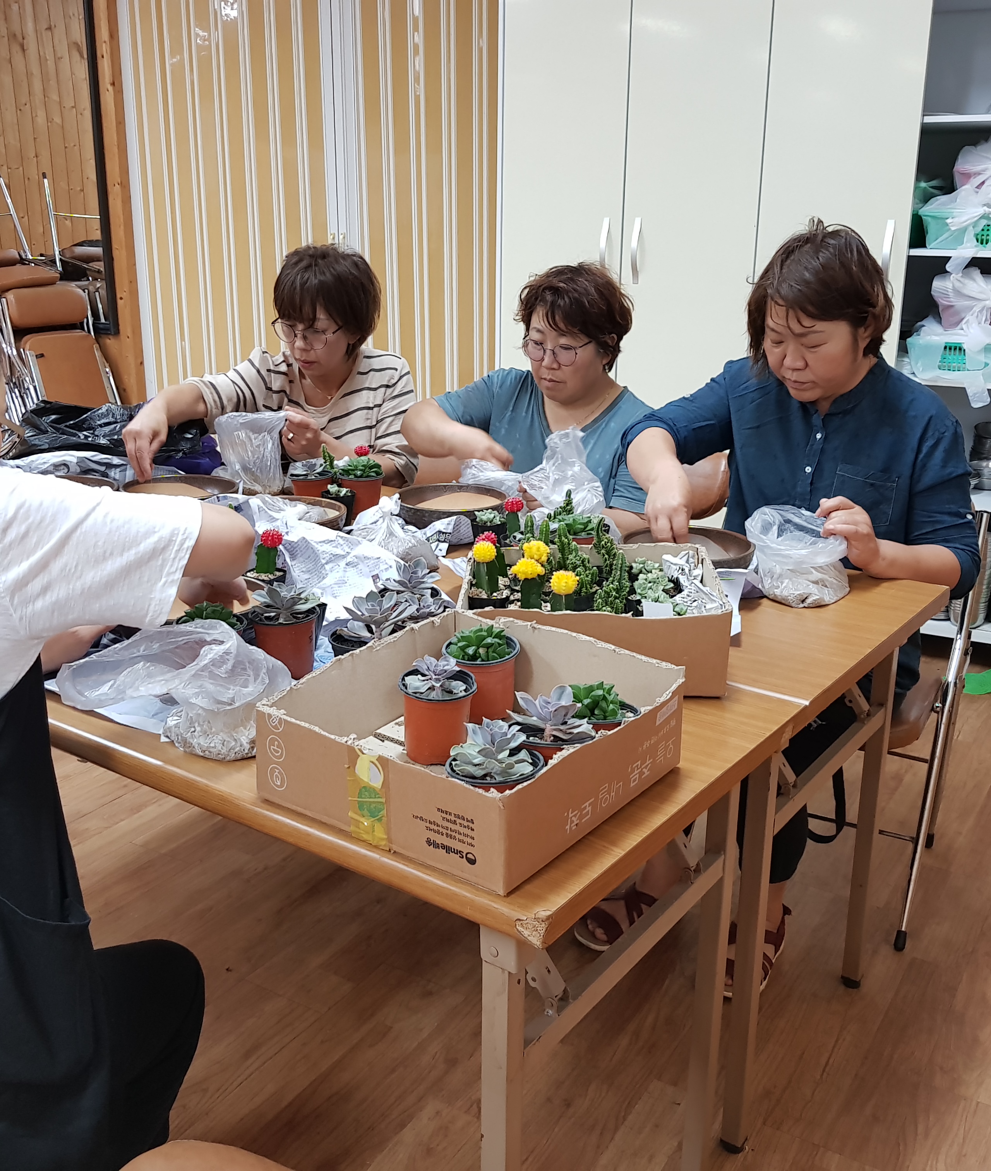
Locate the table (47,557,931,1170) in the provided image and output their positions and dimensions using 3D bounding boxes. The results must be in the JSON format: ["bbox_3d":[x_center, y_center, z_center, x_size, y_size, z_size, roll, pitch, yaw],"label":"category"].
[{"bbox_3d":[-0.350,0.328,2.022,1.800,0.724,1.183,12,20,34],"label":"table"}]

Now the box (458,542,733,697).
[{"bbox_3d":[0.131,0.039,1.612,0.337,0.112,0.303,1,17,4],"label":"box"}]

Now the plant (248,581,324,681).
[{"bbox_3d":[-0.265,0.051,1.480,0.092,0.116,0.092,1,17,0],"label":"plant"}]

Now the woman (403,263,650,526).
[{"bbox_3d":[0.106,-0.050,2.503,0.510,1.235,0.580,9,19,29],"label":"woman"}]

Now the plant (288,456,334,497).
[{"bbox_3d":[-0.361,-0.195,2.286,0.090,0.120,0.090,0,17,0],"label":"plant"}]

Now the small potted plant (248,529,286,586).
[{"bbox_3d":[-0.334,-0.023,1.719,0.056,0.120,0.056,12,20,34],"label":"small potted plant"}]

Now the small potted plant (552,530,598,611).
[{"bbox_3d":[0.112,0.000,1.616,0.065,0.155,0.065,0,17,0],"label":"small potted plant"}]

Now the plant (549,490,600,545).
[{"bbox_3d":[0.129,-0.082,1.895,0.090,0.145,0.090,0,17,0],"label":"plant"}]

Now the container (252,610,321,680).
[{"bbox_3d":[-0.266,0.068,1.485,0.087,0.080,0.087,1,17,0],"label":"container"}]

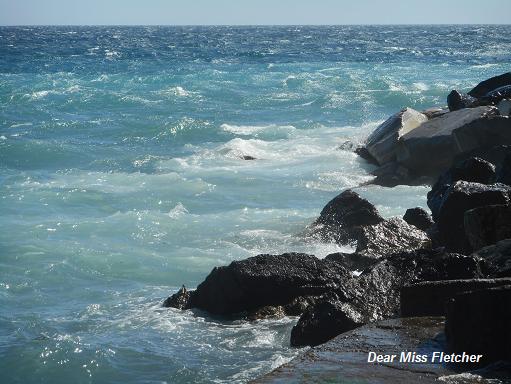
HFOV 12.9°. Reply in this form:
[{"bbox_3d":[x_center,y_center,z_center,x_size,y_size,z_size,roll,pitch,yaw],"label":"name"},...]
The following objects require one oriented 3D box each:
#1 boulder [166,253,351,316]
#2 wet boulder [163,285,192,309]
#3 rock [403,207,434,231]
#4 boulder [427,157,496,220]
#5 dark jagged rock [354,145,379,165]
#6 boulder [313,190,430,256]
[{"bbox_3d":[0.048,1.490,36.400,2.963,1.000,1.700,0,4,0],"label":"boulder"},{"bbox_3d":[-1.269,1.678,36.300,0.450,0.420,0.450,0,4,0],"label":"wet boulder"},{"bbox_3d":[3.563,0.579,49.400,0.699,0.570,0.650,0,4,0],"label":"rock"},{"bbox_3d":[4.676,-0.079,51.300,1.589,1.400,1.400,0,4,0],"label":"boulder"},{"bbox_3d":[3.610,-1.219,73.500,0.780,0.680,0.750,0,4,0],"label":"dark jagged rock"},{"bbox_3d":[2.079,0.564,40.500,2.050,1.100,1.700,0,4,0],"label":"boulder"}]

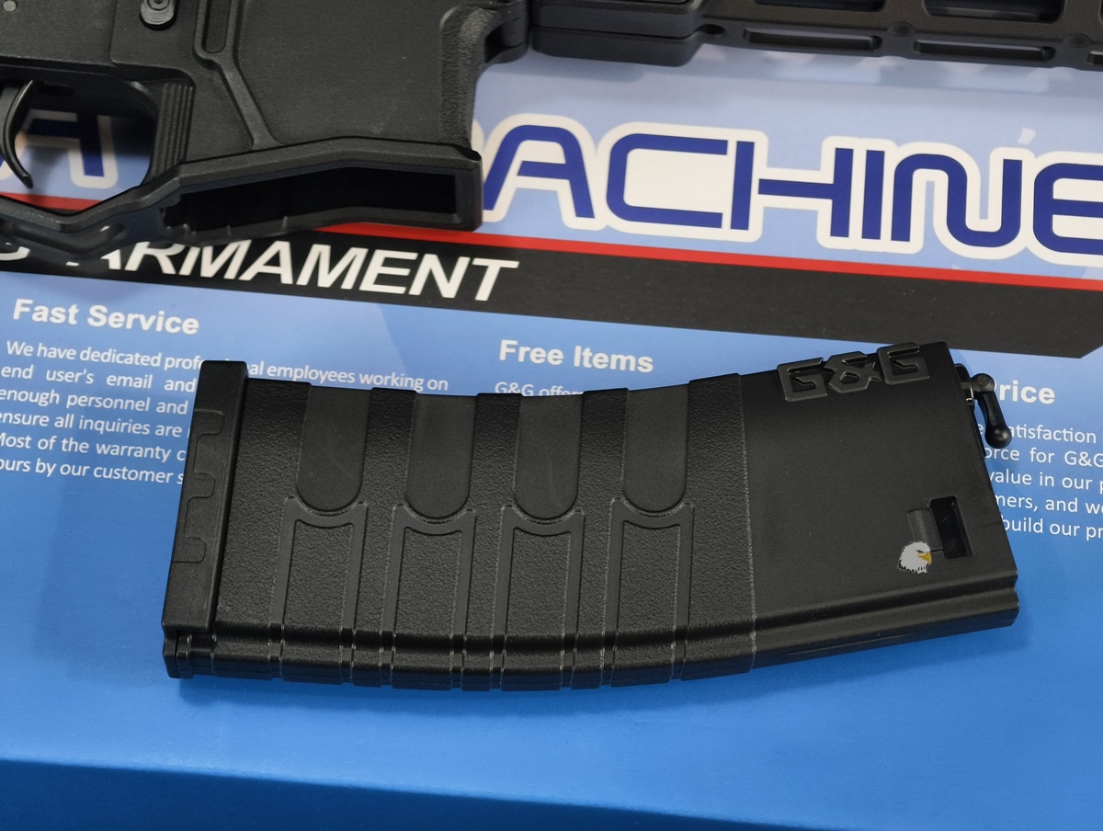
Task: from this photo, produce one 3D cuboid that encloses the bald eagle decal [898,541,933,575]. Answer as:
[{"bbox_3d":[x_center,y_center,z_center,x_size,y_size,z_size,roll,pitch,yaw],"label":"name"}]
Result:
[{"bbox_3d":[0.074,0.029,0.555,0.007,0.001,0.007,0,61,-5],"label":"bald eagle decal"}]

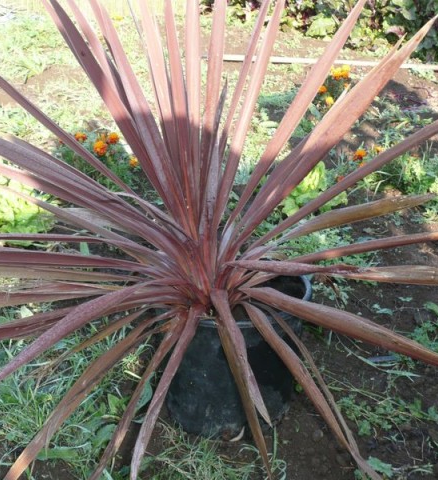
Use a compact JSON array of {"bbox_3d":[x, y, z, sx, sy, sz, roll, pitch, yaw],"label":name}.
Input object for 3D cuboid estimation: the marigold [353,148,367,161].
[{"bbox_3d":[0.555,-0.335,2.900,0.054,0.044,0.054,0,21,0],"label":"marigold"}]

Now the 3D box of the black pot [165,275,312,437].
[{"bbox_3d":[0.019,0.223,1.568,0.345,0.281,0.345,0,21,0],"label":"black pot"}]

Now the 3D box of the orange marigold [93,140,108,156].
[{"bbox_3d":[-0.476,-0.367,2.970,0.055,0.053,0.055,0,21,0],"label":"orange marigold"}]

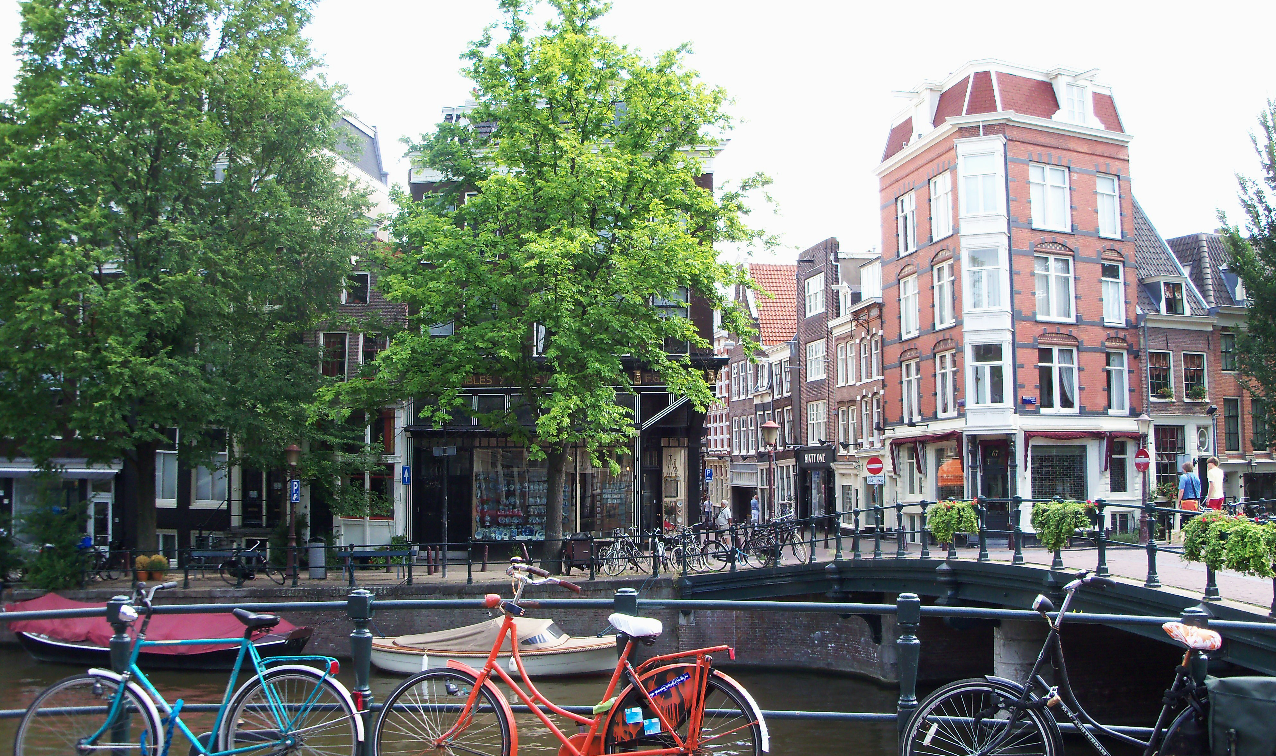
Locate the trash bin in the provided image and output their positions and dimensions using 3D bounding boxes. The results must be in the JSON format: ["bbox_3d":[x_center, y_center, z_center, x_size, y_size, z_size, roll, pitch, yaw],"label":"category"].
[{"bbox_3d":[-8.728,4.920,35.135,0.500,1.118,0.500,-1,-5,0],"label":"trash bin"}]

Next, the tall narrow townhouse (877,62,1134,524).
[{"bbox_3d":[13.157,-2.420,46.915,7.700,16.600,7.900,1,-5,-22],"label":"tall narrow townhouse"}]

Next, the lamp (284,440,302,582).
[{"bbox_3d":[-9.456,3.658,35.336,0.470,3.736,0.470,-1,-5,0],"label":"lamp"}]

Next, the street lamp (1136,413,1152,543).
[{"bbox_3d":[14.208,2.870,36.355,0.500,3.700,0.500,0,-5,0],"label":"street lamp"}]

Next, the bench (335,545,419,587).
[{"bbox_3d":[-6.990,5.006,34.610,2.150,0.800,0.650,-1,-5,8],"label":"bench"}]

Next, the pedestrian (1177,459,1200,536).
[{"bbox_3d":[12.150,2.713,28.357,0.550,1.720,0.380,0,-5,-14],"label":"pedestrian"}]

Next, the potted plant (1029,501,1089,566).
[{"bbox_3d":[6.192,2.227,18.900,0.560,0.880,0.950,0,-5,-10],"label":"potted plant"}]

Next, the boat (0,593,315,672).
[{"bbox_3d":[-12.383,6.452,32.913,8.800,1.700,2.350,-3,-5,19],"label":"boat"}]

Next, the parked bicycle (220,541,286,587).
[{"bbox_3d":[-9.967,4.796,33.407,1.760,1.150,0.600,-1,-5,12],"label":"parked bicycle"}]

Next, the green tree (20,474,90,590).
[{"bbox_3d":[-15.937,4.131,35.334,1.800,3.200,1.900,0,-5,0],"label":"green tree"}]

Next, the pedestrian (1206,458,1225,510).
[{"bbox_3d":[10.815,2.383,24.125,0.480,1.800,0.380,0,-5,-10],"label":"pedestrian"}]

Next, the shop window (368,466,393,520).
[{"bbox_3d":[-8.541,3.857,42.842,0.870,1.750,0.200,-2,-5,6],"label":"shop window"}]

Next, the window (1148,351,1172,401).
[{"bbox_3d":[18.659,-0.071,45.997,1.335,1.760,0.200,2,-5,-31],"label":"window"}]

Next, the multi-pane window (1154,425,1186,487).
[{"bbox_3d":[18.943,2.820,45.911,1.649,2.280,0.200,2,-5,-31],"label":"multi-pane window"}]

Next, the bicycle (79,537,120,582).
[{"bbox_3d":[-15.630,5.295,37.533,1.750,1.180,0.600,-5,-6,42],"label":"bicycle"}]

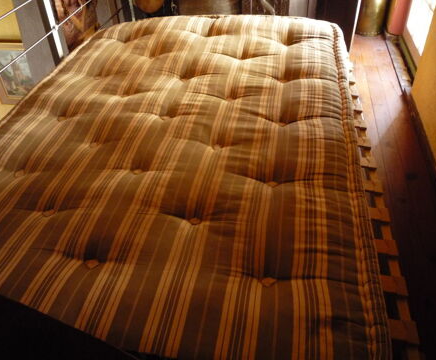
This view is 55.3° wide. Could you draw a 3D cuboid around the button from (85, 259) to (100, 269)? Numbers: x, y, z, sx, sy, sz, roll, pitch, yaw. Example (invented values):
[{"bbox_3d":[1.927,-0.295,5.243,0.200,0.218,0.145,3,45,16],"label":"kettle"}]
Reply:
[{"bbox_3d":[-0.348,0.231,1.150,0.035,0.011,0.034,3,40,9],"label":"button"}]

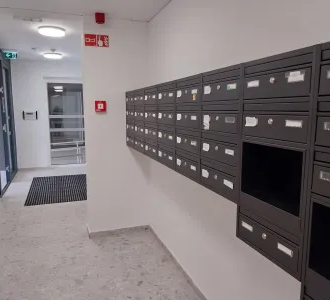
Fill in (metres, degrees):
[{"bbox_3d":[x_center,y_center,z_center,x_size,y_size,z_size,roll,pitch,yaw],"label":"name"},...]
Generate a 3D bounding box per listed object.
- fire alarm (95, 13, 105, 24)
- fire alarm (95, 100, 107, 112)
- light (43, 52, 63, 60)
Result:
[{"bbox_3d":[-0.682,-1.390,3.178,0.097,0.083,0.097,-3,8,-19],"label":"fire alarm"},{"bbox_3d":[-0.718,-0.484,3.365,0.117,0.117,0.045,-3,8,-19],"label":"fire alarm"},{"bbox_3d":[-2.479,-2.076,6.671,0.390,0.075,0.390,-3,8,-19],"label":"light"}]

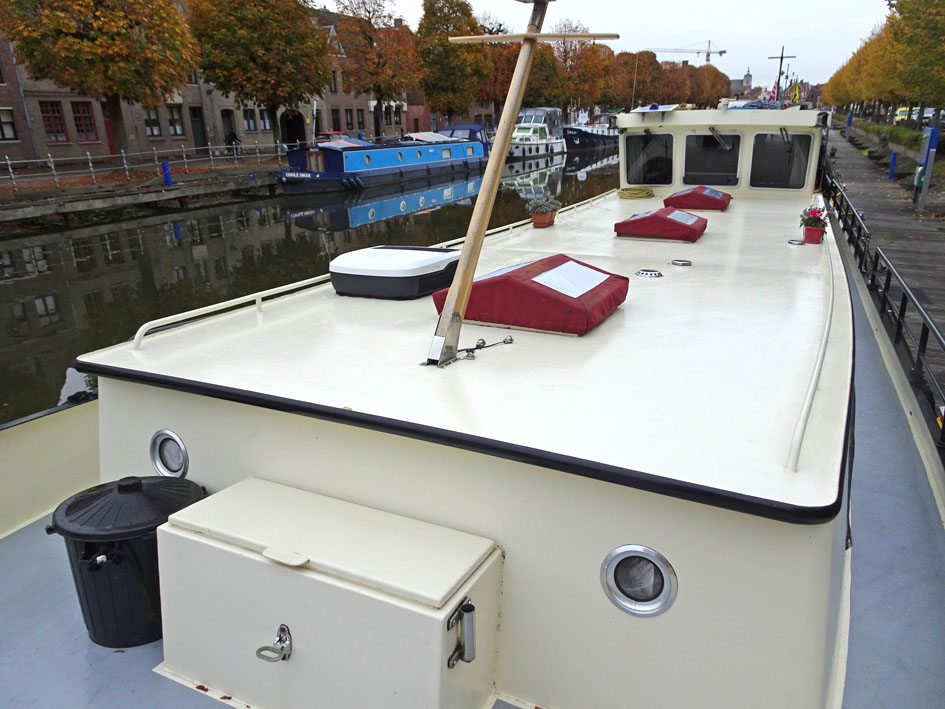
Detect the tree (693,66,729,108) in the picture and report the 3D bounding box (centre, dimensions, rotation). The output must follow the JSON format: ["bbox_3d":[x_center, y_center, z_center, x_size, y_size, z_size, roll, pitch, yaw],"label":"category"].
[{"bbox_3d":[51.411,-56.632,141.833,7.600,11.043,7.600,11,23,27],"label":"tree"}]

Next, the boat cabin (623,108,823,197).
[{"bbox_3d":[5.053,-4.118,13.104,3.654,1.549,3.000,8,22,25],"label":"boat cabin"}]

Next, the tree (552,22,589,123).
[{"bbox_3d":[14.296,-41.441,96.658,5.800,14.580,5.800,9,23,28],"label":"tree"}]

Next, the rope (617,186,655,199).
[{"bbox_3d":[2.841,-2.791,11.344,0.560,0.120,0.500,9,22,24],"label":"rope"}]

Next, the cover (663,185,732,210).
[{"bbox_3d":[3.469,-2.405,10.079,0.858,0.267,0.963,9,22,24],"label":"cover"}]

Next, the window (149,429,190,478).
[{"bbox_3d":[-1.200,0.401,2.587,0.212,0.212,0.040,9,11,23],"label":"window"}]

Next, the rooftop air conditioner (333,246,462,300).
[{"bbox_3d":[-0.472,-0.602,4.681,0.652,0.231,0.905,7,19,23],"label":"rooftop air conditioner"}]

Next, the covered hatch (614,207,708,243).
[{"bbox_3d":[2.145,-1.474,7.387,0.858,0.267,0.963,9,20,24],"label":"covered hatch"}]

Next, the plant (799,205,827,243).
[{"bbox_3d":[3.798,-1.462,7.261,0.280,0.408,0.280,8,22,25],"label":"plant"}]

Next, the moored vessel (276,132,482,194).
[{"bbox_3d":[-3.952,-10.724,35.144,3.400,2.350,15.600,9,23,28],"label":"moored vessel"}]

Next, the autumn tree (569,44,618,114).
[{"bbox_3d":[14.918,-32.727,80.421,7.000,9.753,7.000,11,23,27],"label":"autumn tree"}]

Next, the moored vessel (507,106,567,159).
[{"bbox_3d":[3.804,-16.130,47.598,3.500,3.500,10.000,8,22,25],"label":"moored vessel"}]

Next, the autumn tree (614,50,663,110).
[{"bbox_3d":[24.484,-39.094,96.482,7.200,10.305,7.200,11,23,27],"label":"autumn tree"}]

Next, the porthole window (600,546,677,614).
[{"bbox_3d":[0.464,0.640,1.838,0.221,0.221,0.040,8,12,25],"label":"porthole window"}]

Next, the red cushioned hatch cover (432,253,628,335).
[{"bbox_3d":[0.366,-0.401,3.896,0.896,0.270,0.896,8,19,25],"label":"red cushioned hatch cover"}]

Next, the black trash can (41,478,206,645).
[{"bbox_3d":[-1.187,0.684,2.325,0.510,0.536,0.475,2,16,-1],"label":"black trash can"}]

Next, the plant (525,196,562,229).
[{"bbox_3d":[0.896,-1.762,8.099,0.380,0.335,0.360,9,20,24],"label":"plant"}]

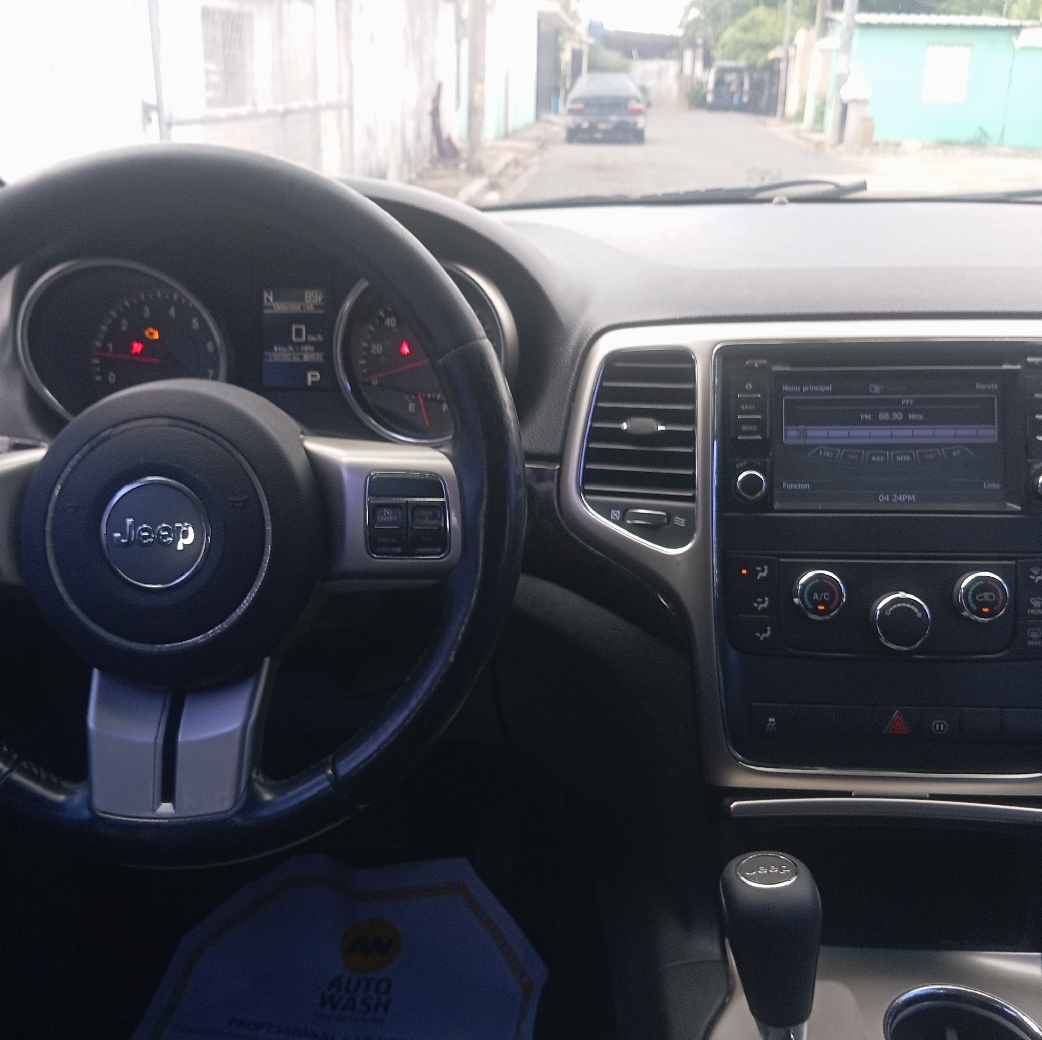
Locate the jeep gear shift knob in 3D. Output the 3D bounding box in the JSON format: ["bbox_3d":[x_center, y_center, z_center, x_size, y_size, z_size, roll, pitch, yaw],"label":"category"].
[{"bbox_3d":[0.132,0.223,0.590,0.053,0.100,0.054,-5,15,7],"label":"jeep gear shift knob"}]

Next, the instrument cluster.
[{"bbox_3d":[-0.175,-0.119,0.795,0.345,0.132,0.070,0,3,5],"label":"instrument cluster"}]

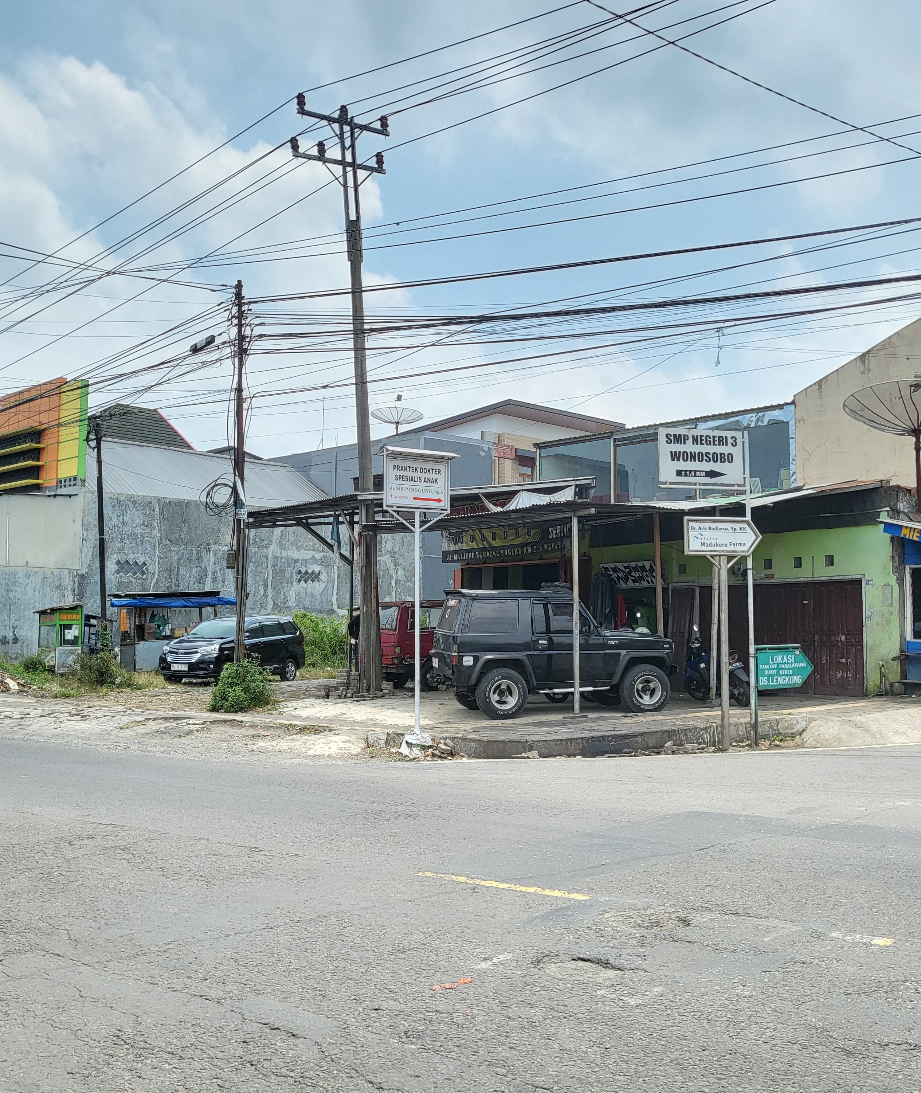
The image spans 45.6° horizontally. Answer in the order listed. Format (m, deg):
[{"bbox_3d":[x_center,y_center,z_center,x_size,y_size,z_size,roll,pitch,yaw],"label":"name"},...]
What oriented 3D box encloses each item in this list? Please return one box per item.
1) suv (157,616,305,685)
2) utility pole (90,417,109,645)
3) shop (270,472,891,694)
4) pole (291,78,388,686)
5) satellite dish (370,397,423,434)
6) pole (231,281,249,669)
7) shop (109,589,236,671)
[{"bbox_3d":[-5.655,2.562,27.596,1.660,1.690,4.140,-2,-5,25],"label":"suv"},{"bbox_3d":[-8.367,0.120,25.554,0.240,6.353,0.240,-4,-4,11],"label":"utility pole"},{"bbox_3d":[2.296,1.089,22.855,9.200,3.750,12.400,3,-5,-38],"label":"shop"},{"bbox_3d":[-1.979,-2.999,21.267,2.050,11.704,0.400,0,-5,-35],"label":"pole"},{"bbox_3d":[-2.860,-5.824,49.539,2.330,1.927,2.330,0,-4,0],"label":"satellite dish"},{"bbox_3d":[-3.908,-0.979,19.318,0.300,7.576,0.300,-1,-4,11],"label":"pole"},{"bbox_3d":[-8.433,2.455,32.205,3.200,2.350,2.100,3,-5,-30],"label":"shop"}]

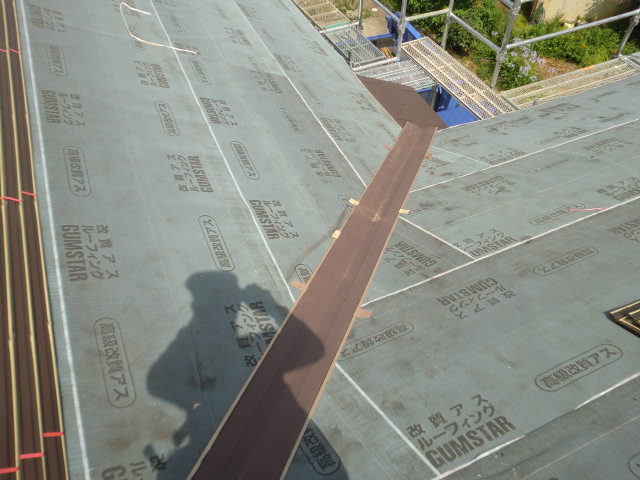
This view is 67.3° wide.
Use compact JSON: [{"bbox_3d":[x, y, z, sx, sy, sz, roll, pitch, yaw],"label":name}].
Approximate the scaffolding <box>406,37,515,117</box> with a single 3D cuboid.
[{"bbox_3d":[1.445,-1.691,5.098,0.400,0.055,1.760,-19,52,-14],"label":"scaffolding"}]

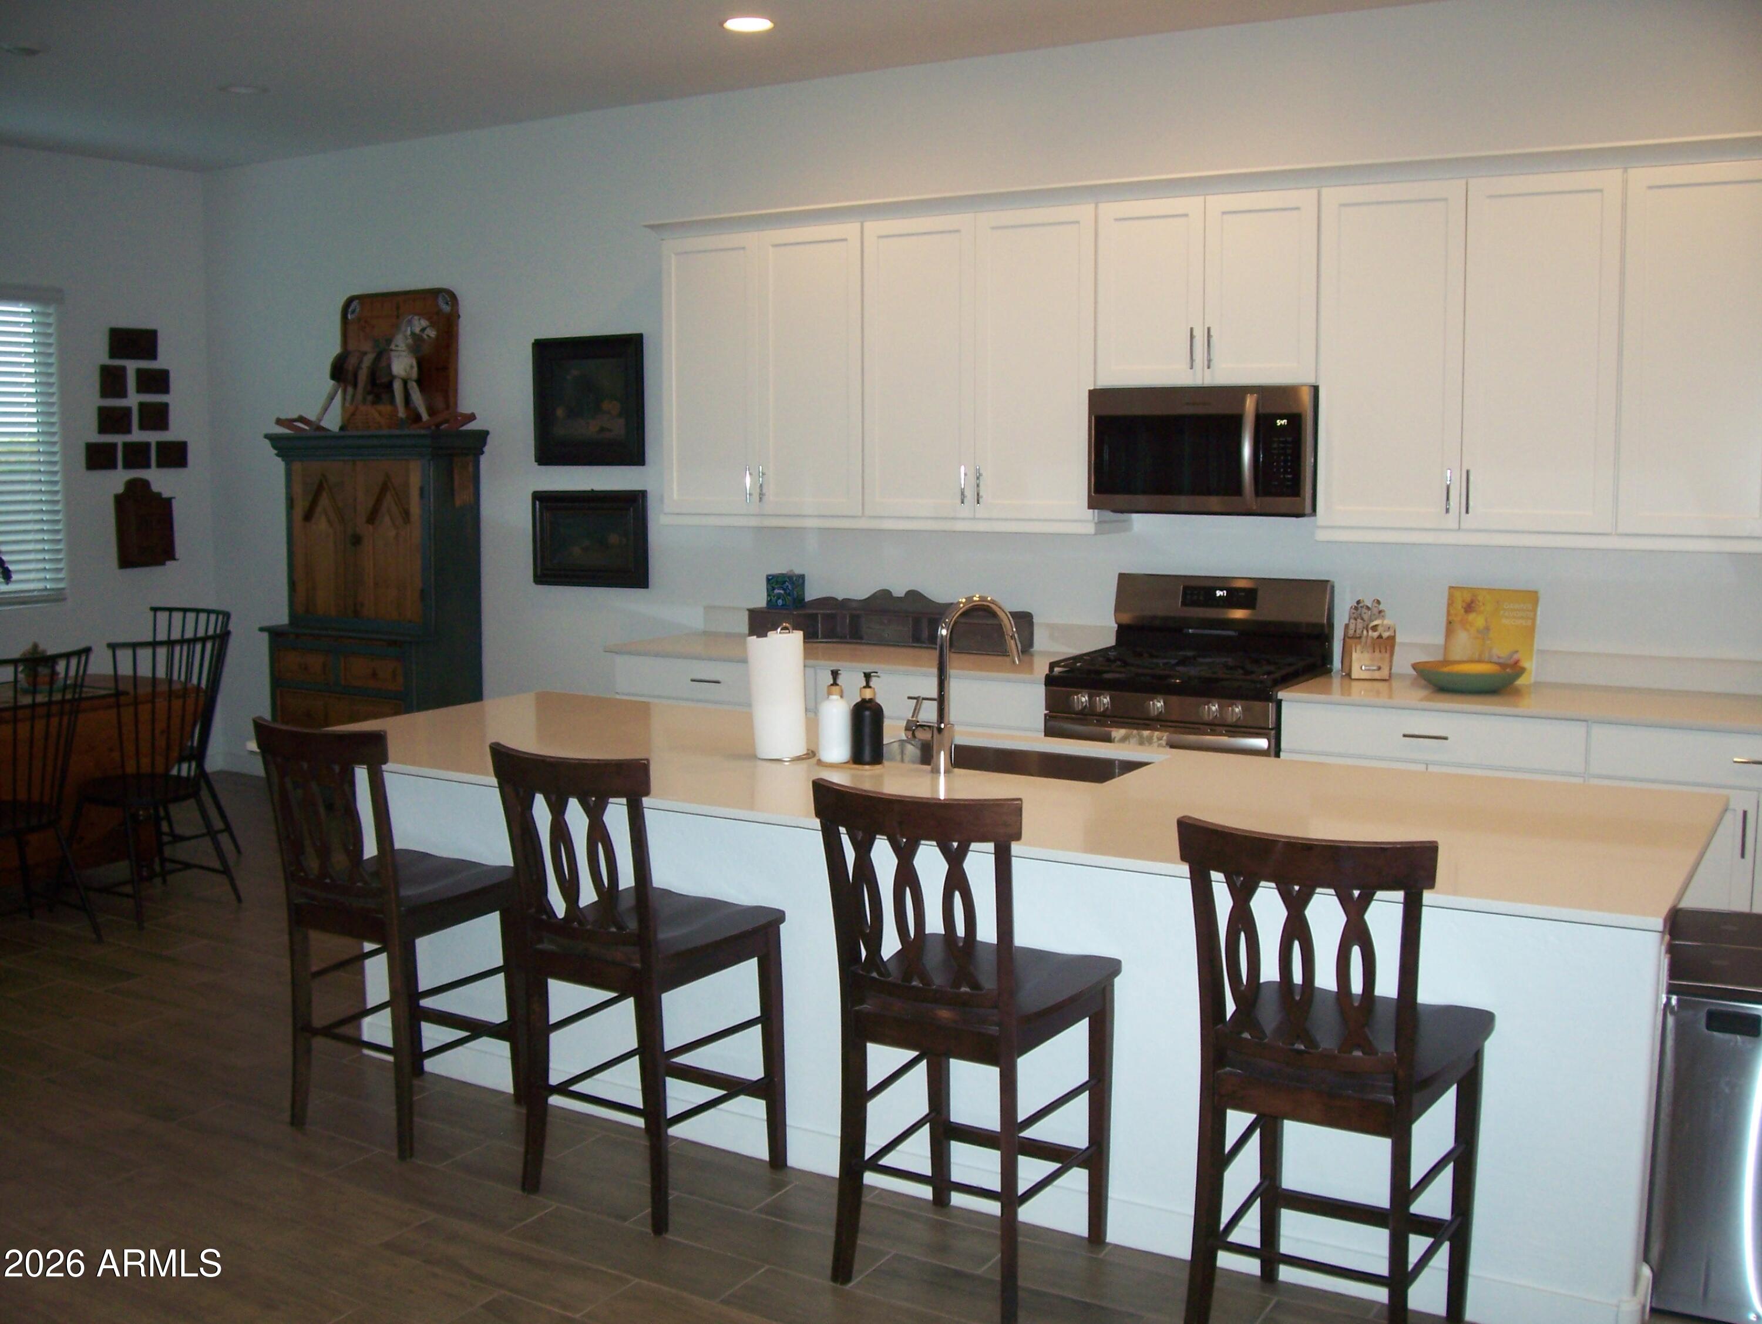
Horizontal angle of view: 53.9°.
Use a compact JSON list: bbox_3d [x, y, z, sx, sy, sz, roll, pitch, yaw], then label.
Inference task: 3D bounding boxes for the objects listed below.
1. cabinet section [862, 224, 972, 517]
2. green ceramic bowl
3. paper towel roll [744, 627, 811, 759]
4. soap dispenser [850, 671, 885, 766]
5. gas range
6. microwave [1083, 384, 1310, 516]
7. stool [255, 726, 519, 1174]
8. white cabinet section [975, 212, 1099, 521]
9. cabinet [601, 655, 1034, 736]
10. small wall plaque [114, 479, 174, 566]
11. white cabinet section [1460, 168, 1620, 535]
[{"bbox_3d":[0.209,-1.052,6.274,0.452,1.053,0.320,4,8,30],"label":"cabinet section"},{"bbox_3d":[1.768,0.049,5.230,0.340,0.070,0.340,0,7,0],"label":"green ceramic bowl"},{"bbox_3d":[-0.237,0.074,4.093,0.125,0.296,0.125,0,7,0],"label":"paper towel roll"},{"bbox_3d":[-0.029,0.123,3.941,0.076,0.216,0.073,0,7,0],"label":"soap dispenser"},{"bbox_3d":[1.009,0.329,5.667,0.760,1.193,0.720,4,7,31],"label":"gas range"},{"bbox_3d":[1.098,-0.698,5.706,0.760,0.419,0.440,4,7,31],"label":"microwave"},{"bbox_3d":[-1.169,0.620,4.150,0.460,1.020,0.530,4,8,31],"label":"stool"},{"bbox_3d":[0.598,-1.025,6.051,0.452,1.053,0.320,4,8,30],"label":"white cabinet section"},{"bbox_3d":[-0.073,0.431,6.357,1.807,0.880,0.624,4,8,31],"label":"cabinet"},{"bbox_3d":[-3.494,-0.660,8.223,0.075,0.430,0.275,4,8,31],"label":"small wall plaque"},{"bbox_3d":[2.013,-0.914,5.229,0.447,1.053,0.320,4,8,30],"label":"white cabinet section"}]

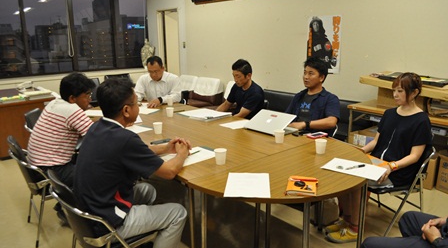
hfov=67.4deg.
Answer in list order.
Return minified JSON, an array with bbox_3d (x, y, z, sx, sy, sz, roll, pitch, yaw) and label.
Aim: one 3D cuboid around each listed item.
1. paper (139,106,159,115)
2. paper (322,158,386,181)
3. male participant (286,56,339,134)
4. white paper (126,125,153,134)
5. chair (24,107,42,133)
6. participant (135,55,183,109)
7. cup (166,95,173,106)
[{"bbox_3d":[-0.826,-0.135,3.504,0.210,0.004,0.297,4,13,15],"label":"paper"},{"bbox_3d":[0.716,0.246,1.843,0.297,0.004,0.210,11,16,39],"label":"paper"},{"bbox_3d":[0.647,0.086,2.812,0.800,1.290,0.560,-12,17,-42],"label":"male participant"},{"bbox_3d":[-0.754,0.041,2.729,0.297,0.004,0.210,11,16,38],"label":"white paper"},{"bbox_3d":[-1.681,0.203,3.483,0.490,0.750,0.460,-1,13,-4],"label":"chair"},{"bbox_3d":[-0.780,-0.166,4.014,0.560,1.240,0.680,-1,13,-4],"label":"participant"},{"bbox_3d":[-0.616,-0.246,3.825,0.070,0.080,0.070,0,13,0],"label":"cup"}]

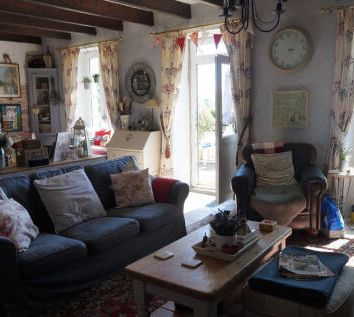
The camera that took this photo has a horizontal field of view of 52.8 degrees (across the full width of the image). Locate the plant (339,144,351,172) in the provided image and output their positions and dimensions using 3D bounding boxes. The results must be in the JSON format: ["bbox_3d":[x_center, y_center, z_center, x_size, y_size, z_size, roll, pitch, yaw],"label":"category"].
[{"bbox_3d":[1.850,0.010,3.925,0.115,0.280,0.115,5,12,34],"label":"plant"}]

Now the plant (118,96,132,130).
[{"bbox_3d":[-0.860,-0.722,5.762,0.210,0.535,0.210,5,12,34],"label":"plant"}]

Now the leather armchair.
[{"bbox_3d":[1.250,0.311,4.319,0.970,0.910,0.800,2,11,19],"label":"leather armchair"}]

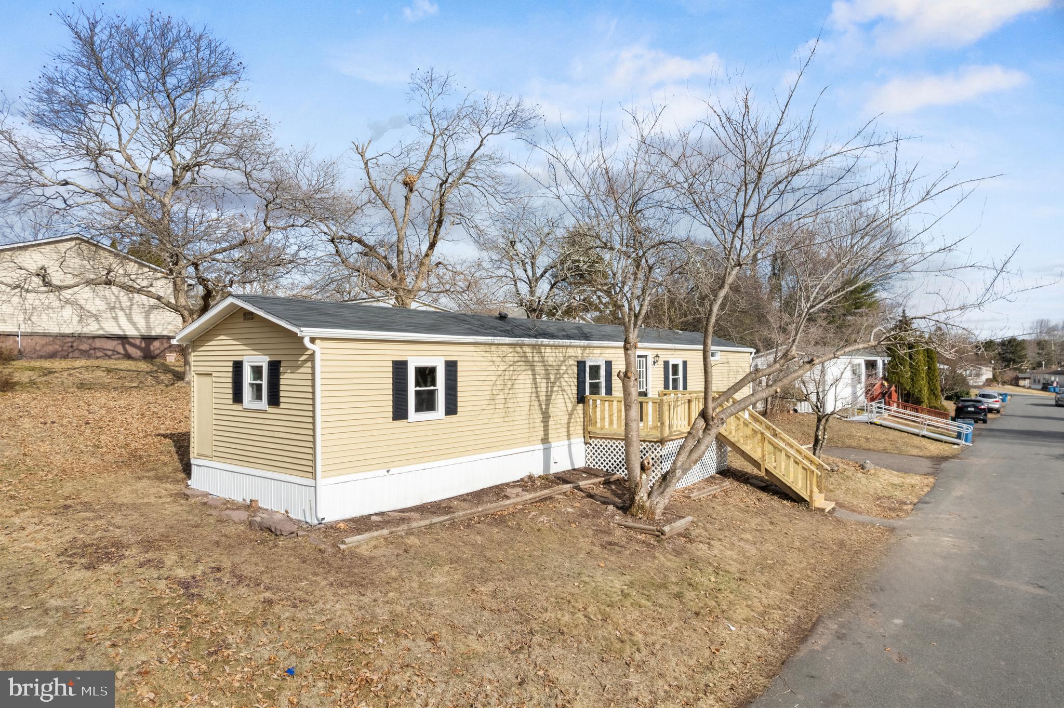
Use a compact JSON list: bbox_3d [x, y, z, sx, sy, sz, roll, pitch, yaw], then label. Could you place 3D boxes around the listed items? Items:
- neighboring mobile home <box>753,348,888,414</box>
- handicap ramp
[{"bbox_3d":[19.647,1.492,42.848,4.550,3.700,18.100,-1,-1,38],"label":"neighboring mobile home"},{"bbox_3d":[18.880,3.428,32.472,5.300,2.000,1.800,-1,-1,38],"label":"handicap ramp"}]

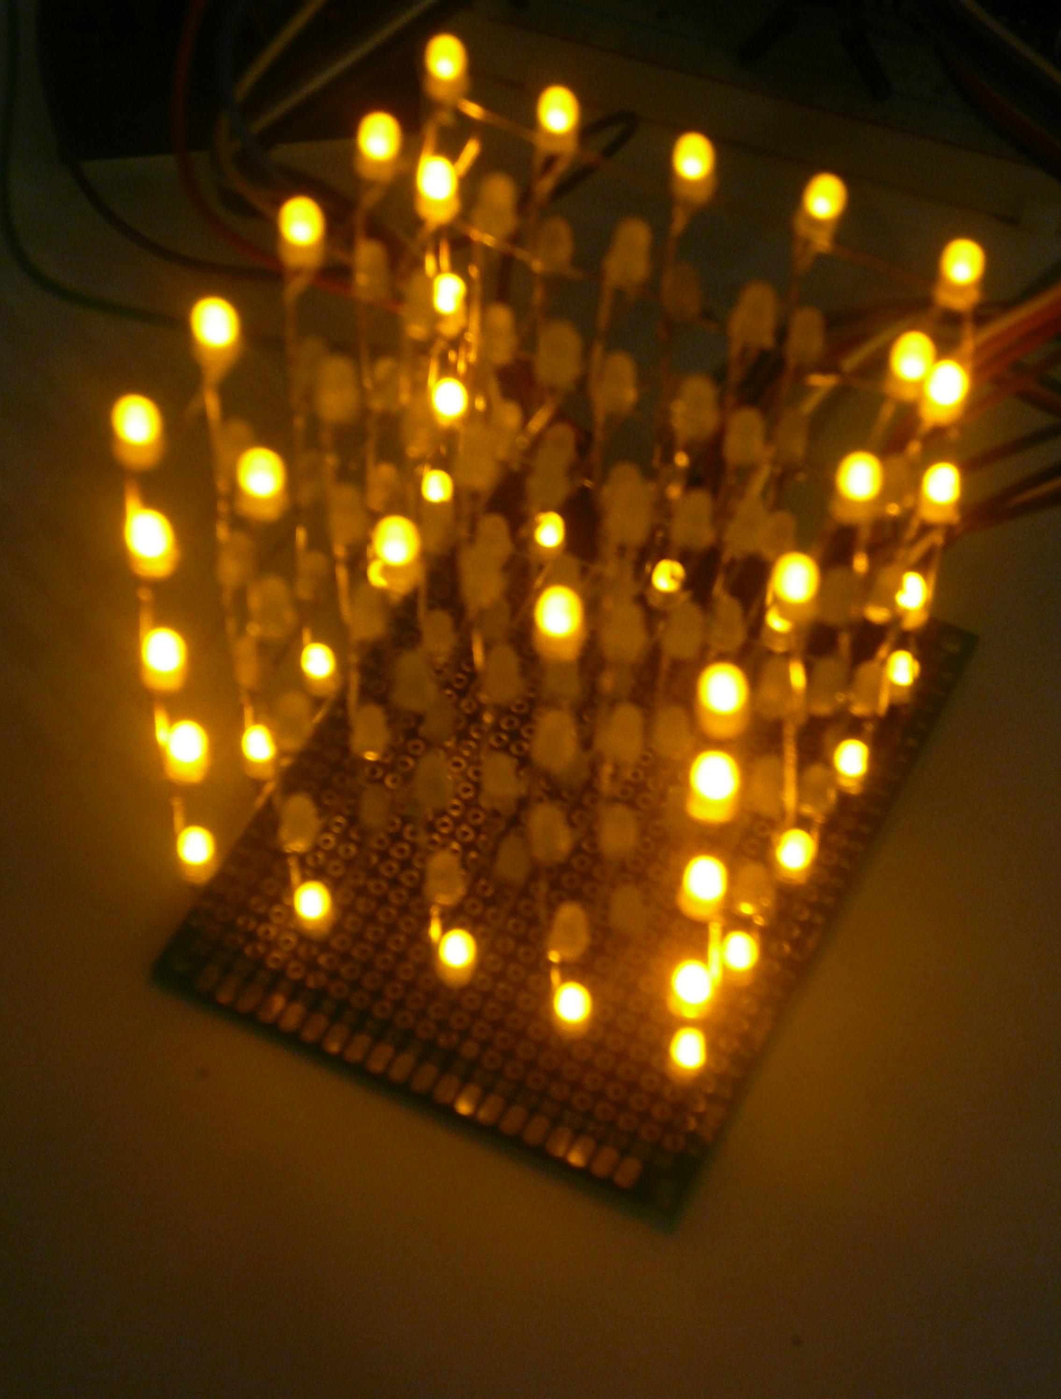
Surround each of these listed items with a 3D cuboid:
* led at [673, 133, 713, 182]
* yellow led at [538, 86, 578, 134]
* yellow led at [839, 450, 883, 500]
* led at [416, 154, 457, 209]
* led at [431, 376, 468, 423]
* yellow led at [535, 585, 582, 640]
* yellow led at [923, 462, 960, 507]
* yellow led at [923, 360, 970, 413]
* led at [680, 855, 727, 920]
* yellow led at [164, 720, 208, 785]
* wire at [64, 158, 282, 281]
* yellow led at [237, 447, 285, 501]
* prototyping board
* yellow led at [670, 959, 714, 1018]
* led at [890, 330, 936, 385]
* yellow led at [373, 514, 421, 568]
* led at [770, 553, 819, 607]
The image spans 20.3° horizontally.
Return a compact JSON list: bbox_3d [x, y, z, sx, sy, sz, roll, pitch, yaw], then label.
[{"bbox_3d":[0.015,-0.048,0.268,0.004,0.005,0.004,0,55,0],"label":"led"},{"bbox_3d":[0.003,-0.053,0.271,0.004,0.005,0.004,0,55,0],"label":"yellow led"},{"bbox_3d":[0.027,-0.018,0.247,0.004,0.005,0.004,0,55,0],"label":"yellow led"},{"bbox_3d":[-0.009,-0.050,0.288,0.004,0.005,0.004,0,55,0],"label":"led"},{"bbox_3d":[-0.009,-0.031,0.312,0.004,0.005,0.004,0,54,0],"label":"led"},{"bbox_3d":[0.002,-0.006,0.238,0.004,0.005,0.004,0,55,0],"label":"yellow led"},{"bbox_3d":[0.040,-0.020,0.286,0.004,0.005,0.004,0,55,0],"label":"yellow led"},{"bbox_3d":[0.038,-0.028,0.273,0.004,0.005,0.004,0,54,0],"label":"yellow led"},{"bbox_3d":[0.015,0.016,0.258,0.004,0.005,0.004,0,54,0],"label":"led"},{"bbox_3d":[-0.033,0.005,0.285,0.004,0.005,0.004,0,54,0],"label":"yellow led"},{"bbox_3d":[-0.046,-0.059,0.371,0.036,0.003,0.007,31,59,20],"label":"wire"},{"bbox_3d":[-0.022,-0.018,0.245,0.004,0.005,0.004,0,55,0],"label":"yellow led"},{"bbox_3d":[0.006,0.011,0.319,0.060,0.002,0.080,23,57,16],"label":"prototyping board"},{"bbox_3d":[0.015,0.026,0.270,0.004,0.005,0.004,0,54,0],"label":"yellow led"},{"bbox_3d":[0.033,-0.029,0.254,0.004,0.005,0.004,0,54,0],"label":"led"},{"bbox_3d":[-0.011,-0.012,0.242,0.004,0.005,0.004,0,54,0],"label":"yellow led"},{"bbox_3d":[0.022,-0.009,0.241,0.004,0.005,0.004,0,55,0],"label":"led"}]

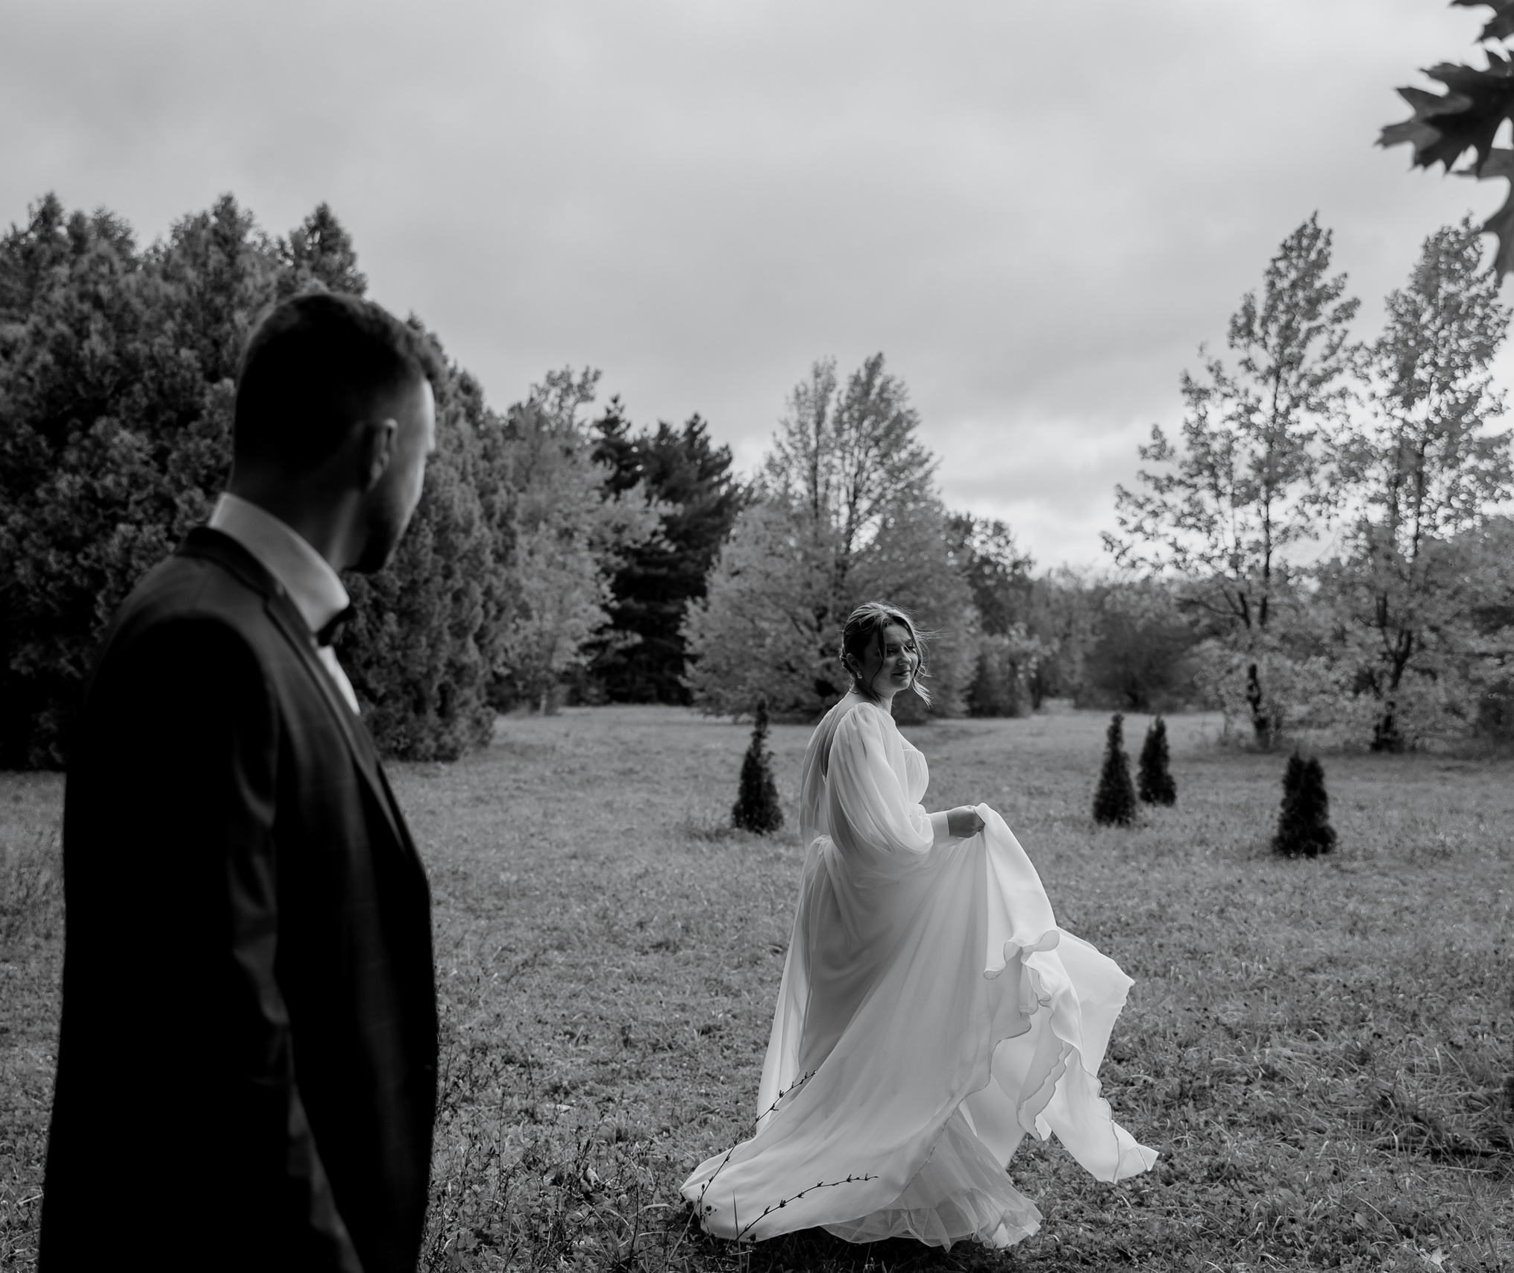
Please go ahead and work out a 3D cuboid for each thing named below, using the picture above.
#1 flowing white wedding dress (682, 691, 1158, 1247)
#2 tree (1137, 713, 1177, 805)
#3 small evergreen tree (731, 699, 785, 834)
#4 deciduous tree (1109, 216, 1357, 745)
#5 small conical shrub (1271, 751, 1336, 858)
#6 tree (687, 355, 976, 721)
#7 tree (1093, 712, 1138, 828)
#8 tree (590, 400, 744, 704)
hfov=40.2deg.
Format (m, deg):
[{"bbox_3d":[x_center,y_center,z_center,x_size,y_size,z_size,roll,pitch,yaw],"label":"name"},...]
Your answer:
[{"bbox_3d":[0.454,0.885,5.750,1.300,1.480,0.950,0,-1,-18],"label":"flowing white wedding dress"},{"bbox_3d":[4.669,1.448,24.200,0.454,1.064,0.454,0,-1,0],"label":"tree"},{"bbox_3d":[0.007,1.260,20.100,0.522,1.318,0.522,0,-1,0],"label":"small evergreen tree"},{"bbox_3d":[10.023,-3.276,43.500,5.459,11.160,5.459,0,-1,0],"label":"deciduous tree"},{"bbox_3d":[4.599,1.411,17.400,0.552,0.903,0.552,0,-1,0],"label":"small conical shrub"},{"bbox_3d":[2.285,-2.998,64.000,9.139,11.392,9.139,0,-1,0],"label":"tree"},{"bbox_3d":[3.610,1.348,20.900,0.452,1.145,0.452,0,-1,0],"label":"tree"},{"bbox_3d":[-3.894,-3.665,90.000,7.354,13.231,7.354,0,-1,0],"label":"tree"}]

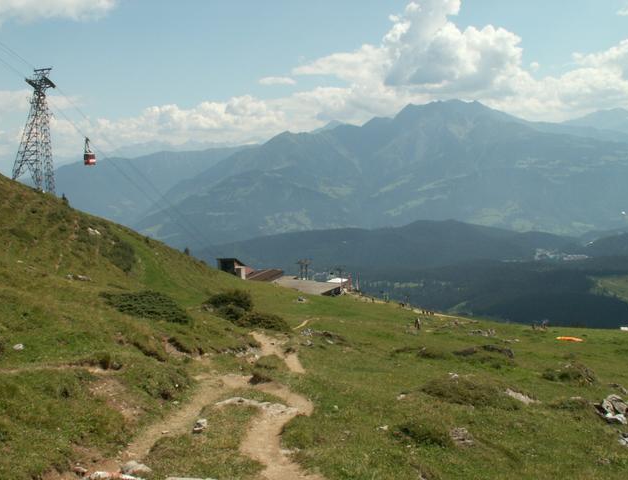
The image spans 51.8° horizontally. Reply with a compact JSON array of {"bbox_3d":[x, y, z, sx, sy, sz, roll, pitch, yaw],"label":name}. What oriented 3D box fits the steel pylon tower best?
[{"bbox_3d":[-62.492,-24.103,145.000,6.200,27.200,6.200,1,8,8],"label":"steel pylon tower"}]

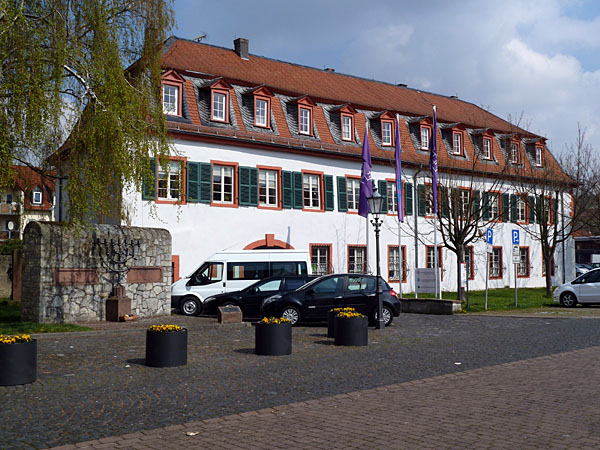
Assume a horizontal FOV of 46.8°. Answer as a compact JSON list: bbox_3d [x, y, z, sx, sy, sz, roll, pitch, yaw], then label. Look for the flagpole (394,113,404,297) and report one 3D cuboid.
[{"bbox_3d":[3.973,-0.756,27.600,0.340,7.300,0.300,0,-3,-6],"label":"flagpole"}]

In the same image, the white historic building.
[{"bbox_3d":[3.287,-2.501,40.822,33.480,12.840,9.100,2,-4,-38],"label":"white historic building"}]

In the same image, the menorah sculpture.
[{"bbox_3d":[-5.524,1.637,21.100,1.380,2.550,0.580,2,-4,-41],"label":"menorah sculpture"}]

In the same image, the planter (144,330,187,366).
[{"bbox_3d":[-2.367,2.172,12.358,0.720,0.610,0.720,-1,-3,0],"label":"planter"}]

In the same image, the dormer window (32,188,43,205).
[{"bbox_3d":[-23.475,-2.531,62.000,1.000,1.500,1.000,2,-4,-33],"label":"dormer window"}]

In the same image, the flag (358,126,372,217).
[{"bbox_3d":[2.752,-2.217,29.000,0.580,3.800,0.360,0,-3,-6],"label":"flag"}]

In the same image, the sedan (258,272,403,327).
[{"bbox_3d":[0.922,2.146,20.261,4.020,1.480,1.720,-1,-3,1],"label":"sedan"}]

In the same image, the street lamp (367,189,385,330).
[{"bbox_3d":[2.098,0.920,18.600,0.460,3.780,0.460,0,-3,-11],"label":"street lamp"}]

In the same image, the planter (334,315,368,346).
[{"bbox_3d":[1.123,2.289,15.000,0.700,0.610,0.700,0,-3,0],"label":"planter"}]

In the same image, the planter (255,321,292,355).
[{"bbox_3d":[-0.517,2.228,13.680,0.720,0.610,0.720,-1,-3,0],"label":"planter"}]

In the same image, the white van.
[{"bbox_3d":[-2.102,2.033,25.057,5.200,2.300,1.980,-1,-3,2],"label":"white van"}]

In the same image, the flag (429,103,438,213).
[{"bbox_3d":[5.102,-2.447,26.300,0.340,4.050,0.300,0,-3,0],"label":"flag"}]

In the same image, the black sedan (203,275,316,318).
[{"bbox_3d":[-0.825,2.295,22.450,4.500,1.460,1.780,-1,-3,2],"label":"black sedan"}]

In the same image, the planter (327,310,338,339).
[{"bbox_3d":[1.044,2.377,16.637,0.720,0.610,0.720,-1,-3,0],"label":"planter"}]

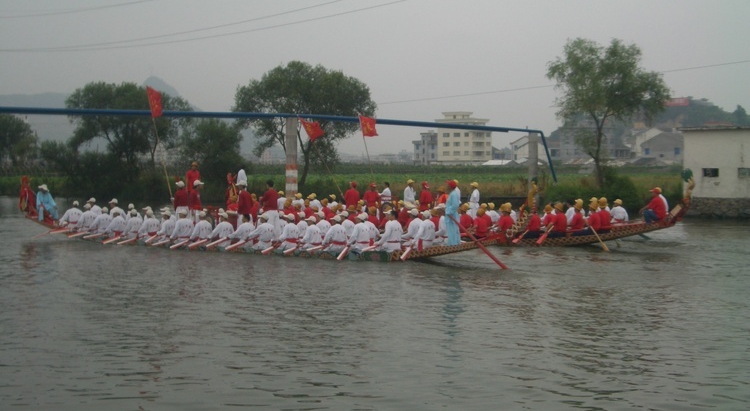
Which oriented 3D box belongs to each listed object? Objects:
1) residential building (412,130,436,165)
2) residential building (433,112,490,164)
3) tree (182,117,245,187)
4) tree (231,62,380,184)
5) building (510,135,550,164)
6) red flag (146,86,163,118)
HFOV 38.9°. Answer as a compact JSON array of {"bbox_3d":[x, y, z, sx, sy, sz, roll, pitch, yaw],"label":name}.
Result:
[{"bbox_3d":[17.335,-19.472,366.000,9.300,12.600,10.500,0,2,0],"label":"residential building"},{"bbox_3d":[30.672,-22.918,366.000,19.500,19.300,13.000,0,2,0],"label":"residential building"},{"bbox_3d":[-11.629,-3.793,76.000,4.800,5.000,4.600,0,2,0],"label":"tree"},{"bbox_3d":[-4.680,-5.377,70.500,9.500,8.400,8.800,0,2,0],"label":"tree"},{"bbox_3d":[49.172,-17.505,338.000,12.000,10.500,11.000,0,2,0],"label":"building"},{"bbox_3d":[-7.267,-3.394,35.000,0.620,1.060,0.220,-1,2,-18],"label":"red flag"}]

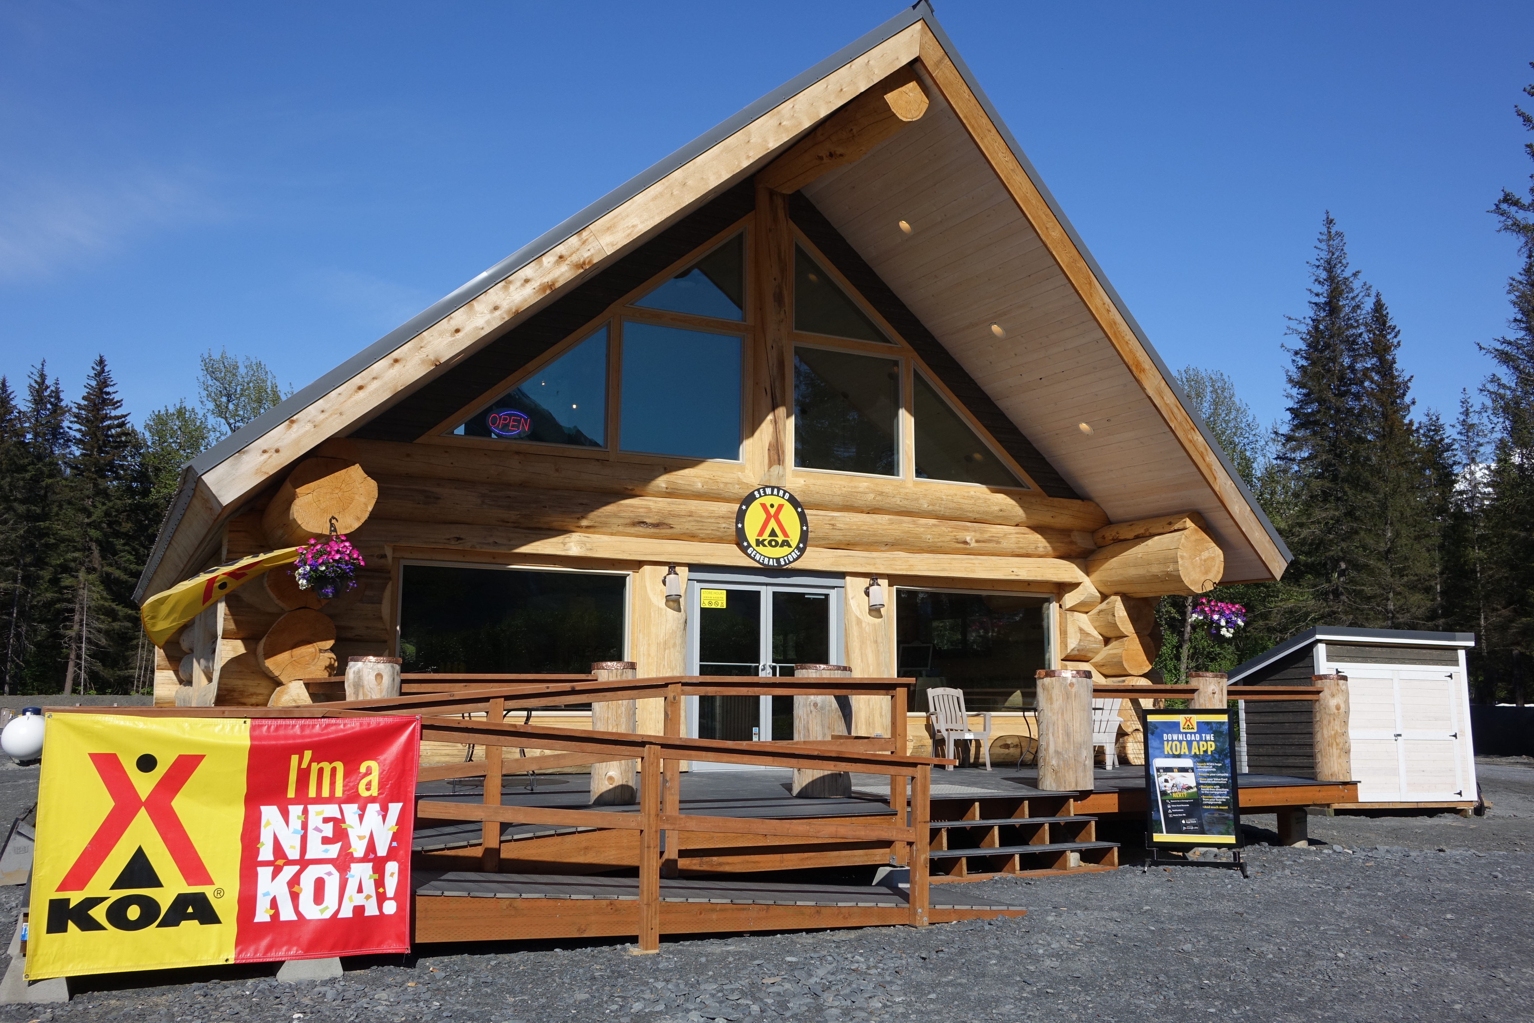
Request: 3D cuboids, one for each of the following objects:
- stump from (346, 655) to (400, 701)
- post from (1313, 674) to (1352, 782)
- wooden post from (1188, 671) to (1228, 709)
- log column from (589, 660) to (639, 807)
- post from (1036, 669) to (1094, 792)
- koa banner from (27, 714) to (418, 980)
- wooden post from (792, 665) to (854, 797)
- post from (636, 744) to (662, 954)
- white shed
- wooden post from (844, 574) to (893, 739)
[{"bbox_3d":[-2.900,1.627,9.704,0.390,1.103,0.390,4,-9,-26],"label":"stump"},{"bbox_3d":[6.014,2.301,14.057,0.350,1.109,0.350,4,-9,-26],"label":"post"},{"bbox_3d":[4.436,2.164,13.214,0.370,1.097,0.370,4,-9,-26],"label":"wooden post"},{"bbox_3d":[-1.219,1.761,10.547,0.370,1.096,0.370,0,-8,0],"label":"log column"},{"bbox_3d":[2.824,2.065,12.518,0.510,1.102,0.510,0,-8,0],"label":"post"},{"bbox_3d":[-2.637,1.632,6.579,1.750,1.210,0.050,4,-9,-26],"label":"koa banner"},{"bbox_3d":[0.480,1.889,11.430,0.485,1.112,0.485,0,-8,0],"label":"wooden post"},{"bbox_3d":[-0.682,1.939,7.639,0.092,1.167,0.092,4,-9,-26],"label":"post"},{"bbox_3d":[7.463,2.686,16.771,2.620,2.280,1.680,4,-9,-23],"label":"white shed"},{"bbox_3d":[1.230,1.954,16.144,0.560,2.319,0.540,0,-8,0],"label":"wooden post"}]

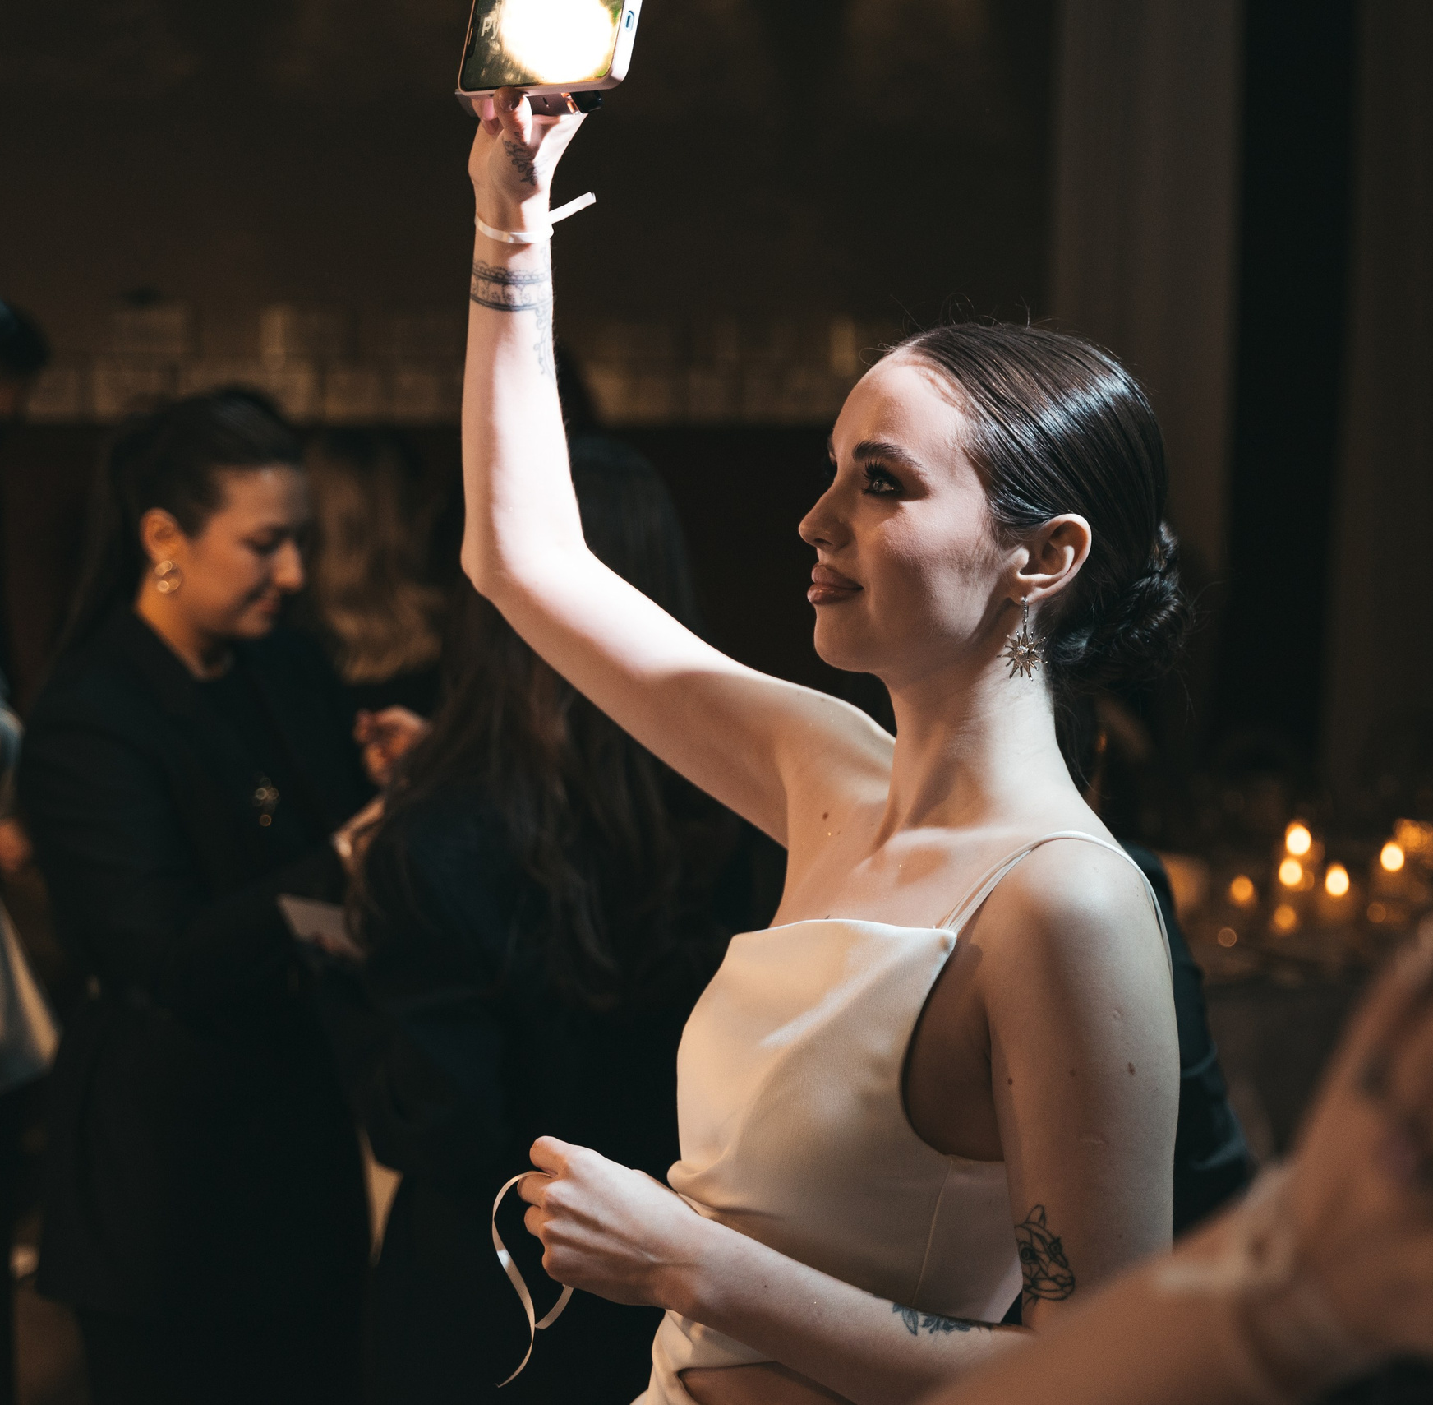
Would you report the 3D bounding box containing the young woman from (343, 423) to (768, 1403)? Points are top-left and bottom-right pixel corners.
[{"bbox_3d":[-0.147,0.595,2.640,0.480,1.660,0.380,-2,2,-45],"label":"young woman"}]

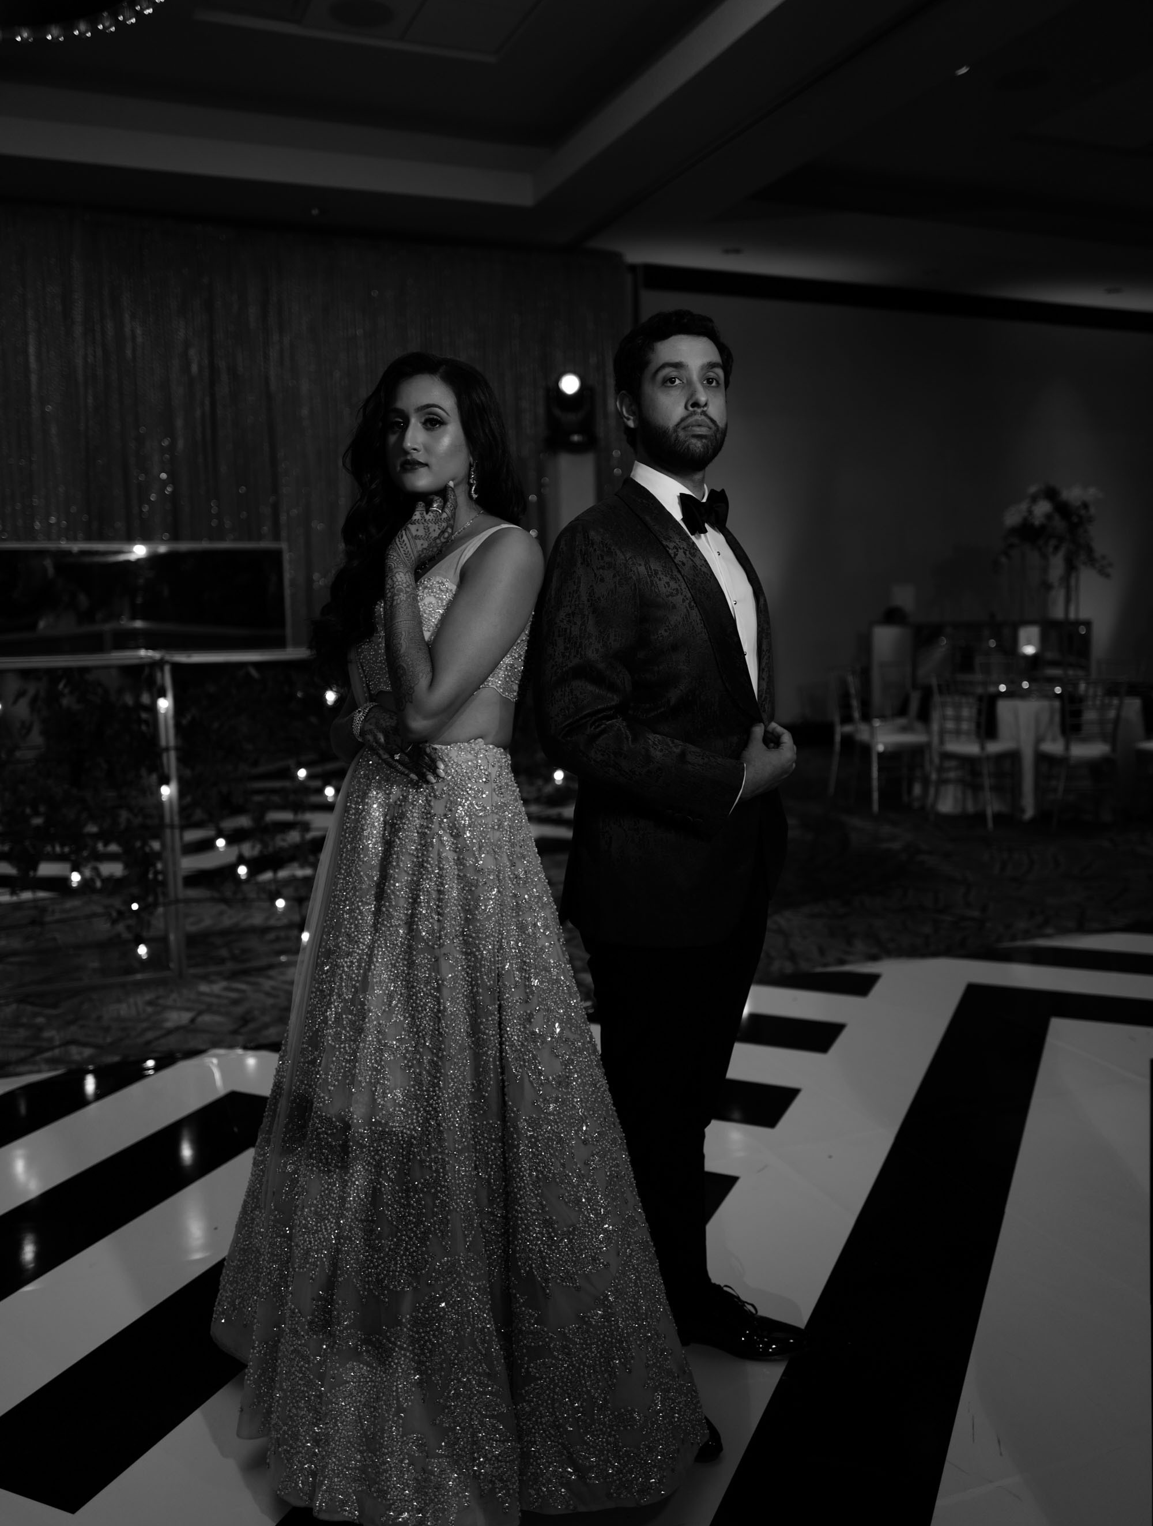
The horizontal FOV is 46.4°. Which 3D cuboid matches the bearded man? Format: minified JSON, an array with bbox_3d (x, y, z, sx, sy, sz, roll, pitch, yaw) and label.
[{"bbox_3d":[0.159,0.176,2.247,0.430,1.806,0.530,3,8,32],"label":"bearded man"}]

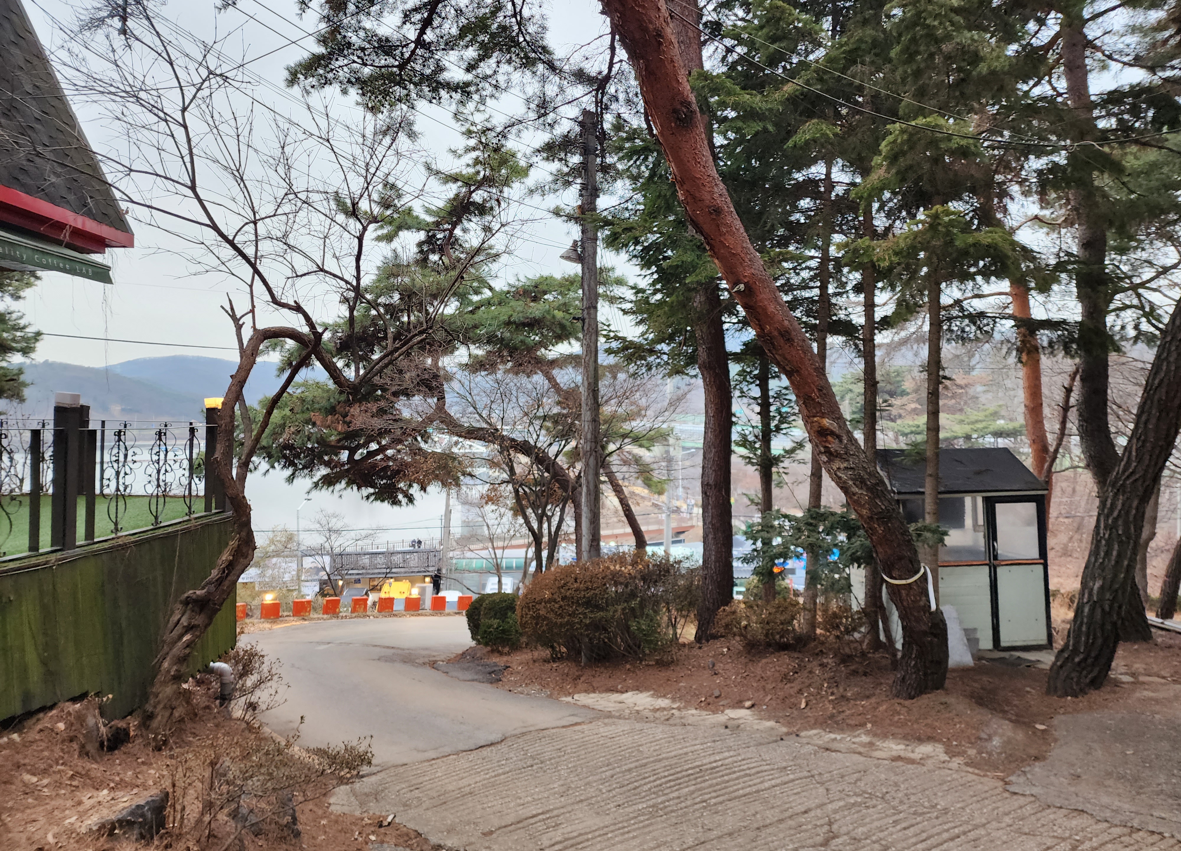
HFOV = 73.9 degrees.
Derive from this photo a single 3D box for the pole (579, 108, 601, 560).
[{"bbox_3d":[-0.005,-0.500,10.000,0.260,7.050,0.260,-1,-1,0],"label":"pole"}]

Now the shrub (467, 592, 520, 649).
[{"bbox_3d":[-1.380,2.900,11.700,0.900,0.800,0.900,-1,-1,0],"label":"shrub"}]

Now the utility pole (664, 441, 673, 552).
[{"bbox_3d":[4.000,5.300,40.000,0.340,9.300,0.340,-1,-1,0],"label":"utility pole"}]

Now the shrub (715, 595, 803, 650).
[{"bbox_3d":[2.150,2.500,10.000,1.100,0.680,0.900,-1,-1,0],"label":"shrub"}]

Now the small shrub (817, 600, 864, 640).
[{"bbox_3d":[3.260,2.520,10.200,0.620,0.540,0.580,-1,-1,0],"label":"small shrub"}]

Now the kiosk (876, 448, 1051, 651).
[{"bbox_3d":[4.480,1.460,9.950,1.800,2.330,1.650,-1,-1,-3],"label":"kiosk"}]

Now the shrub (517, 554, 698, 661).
[{"bbox_3d":[0.230,2.360,10.400,2.400,1.300,1.500,-1,-1,0],"label":"shrub"}]

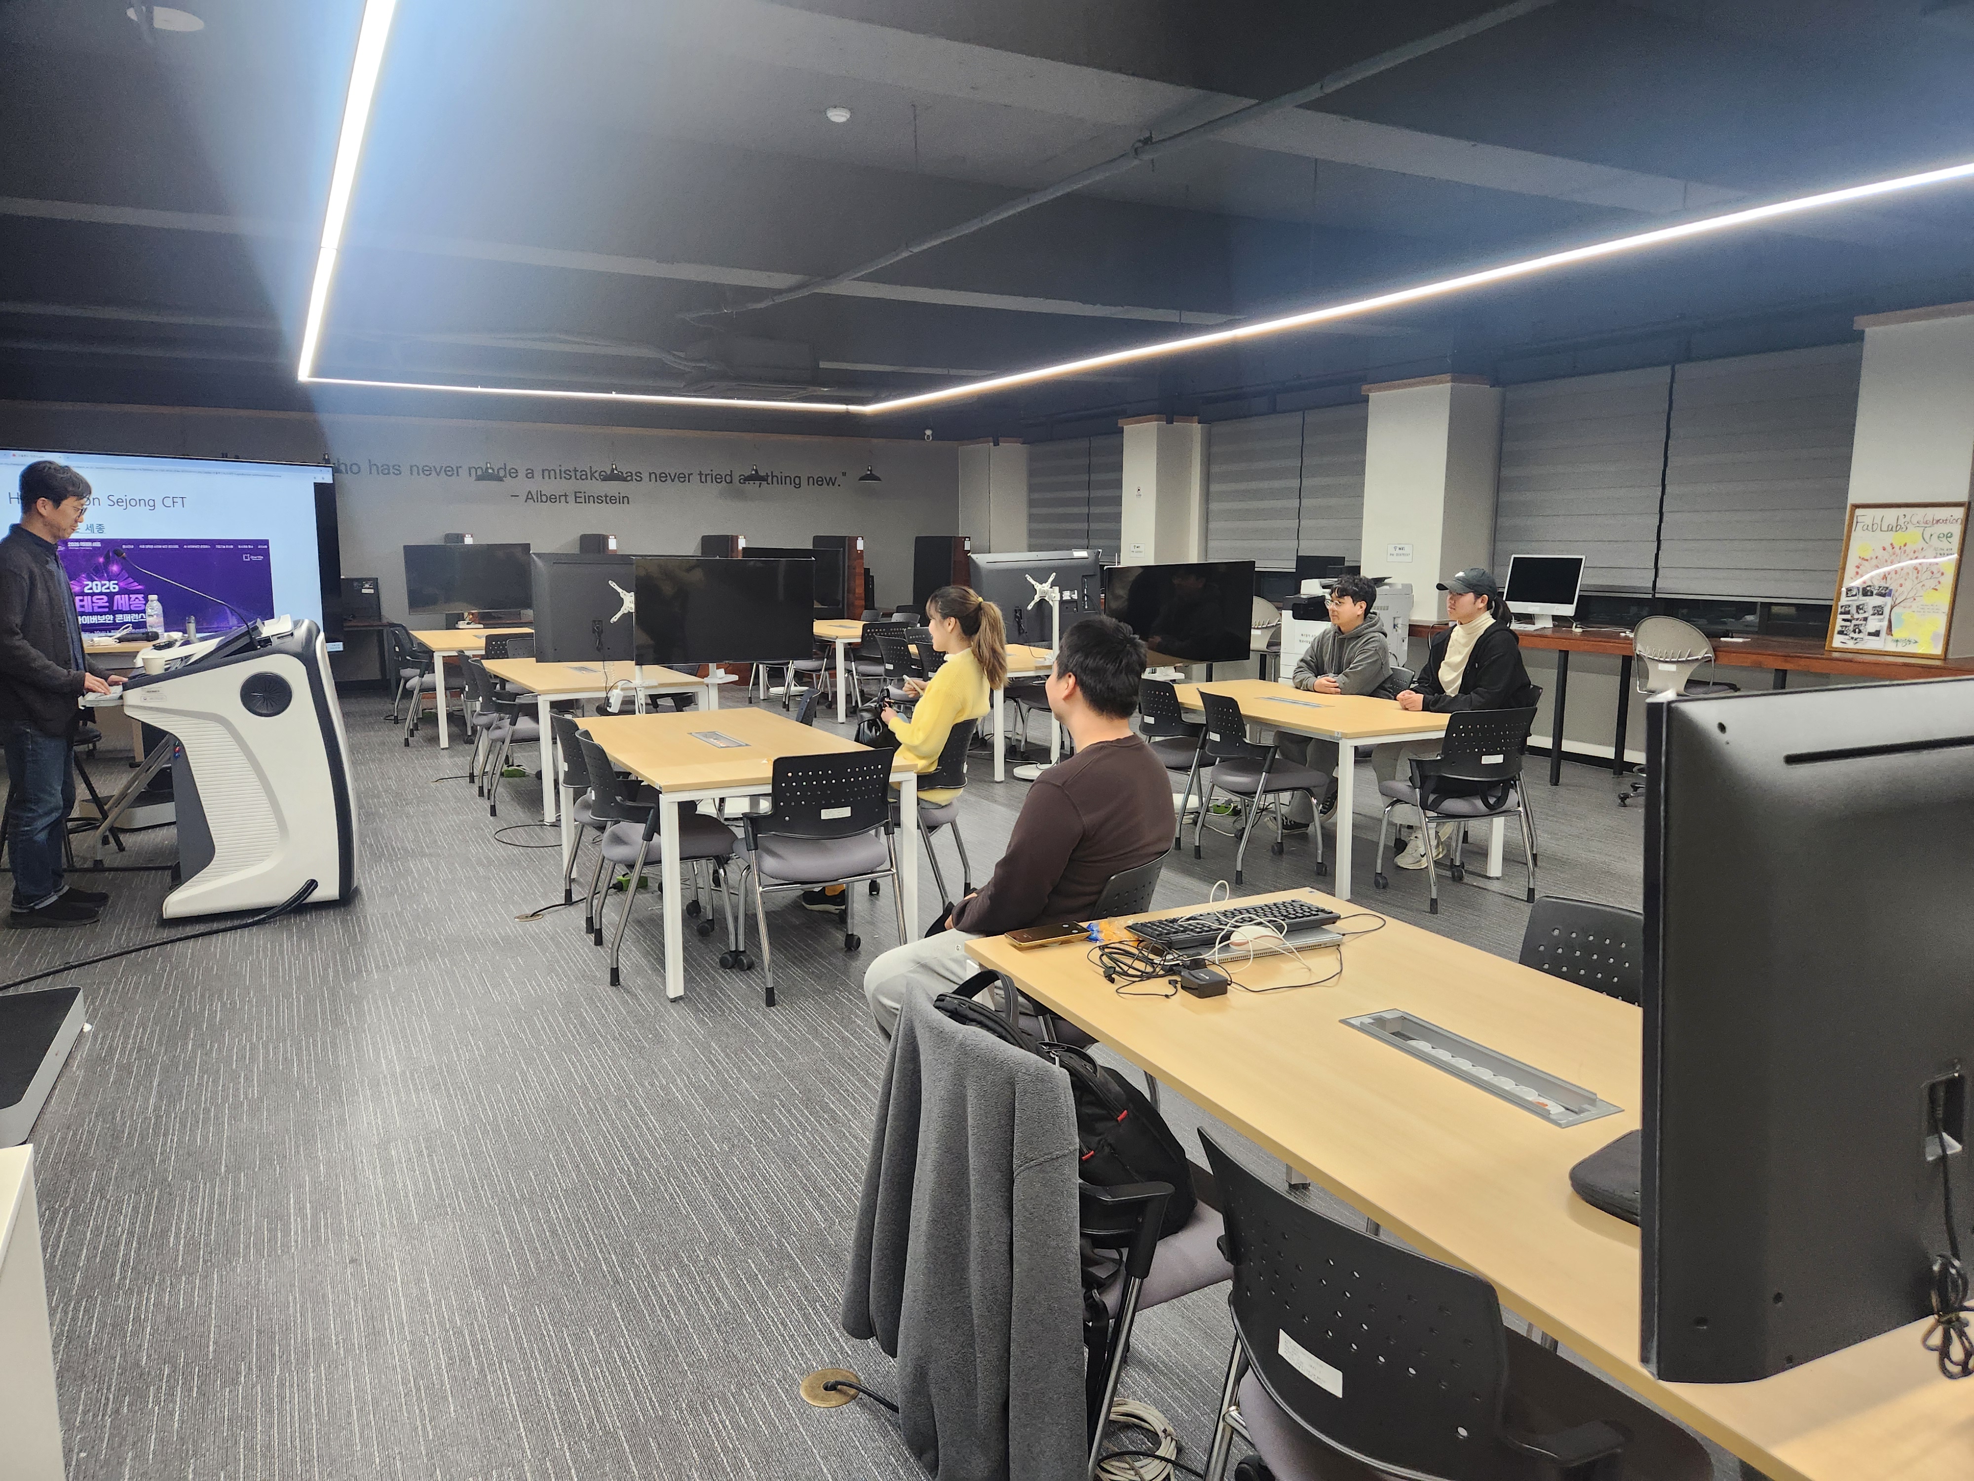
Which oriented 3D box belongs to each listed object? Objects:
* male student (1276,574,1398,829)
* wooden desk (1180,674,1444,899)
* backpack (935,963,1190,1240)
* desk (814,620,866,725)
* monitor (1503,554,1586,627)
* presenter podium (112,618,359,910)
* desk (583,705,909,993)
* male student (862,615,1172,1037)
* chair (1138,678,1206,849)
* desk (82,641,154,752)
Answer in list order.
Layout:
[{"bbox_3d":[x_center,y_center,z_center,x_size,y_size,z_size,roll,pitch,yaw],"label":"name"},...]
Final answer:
[{"bbox_3d":[1.798,-0.213,7.018,0.660,1.340,0.500,-3,10,-20],"label":"male student"},{"bbox_3d":[1.530,0.172,6.572,0.917,0.720,1.808,-4,10,-26],"label":"wooden desk"},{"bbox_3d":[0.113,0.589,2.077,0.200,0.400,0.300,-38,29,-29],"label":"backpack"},{"bbox_3d":[-1.271,-0.641,11.671,0.923,0.715,1.803,-5,10,-30],"label":"desk"},{"bbox_3d":[3.603,-0.960,8.553,0.180,0.470,0.570,-4,10,-27],"label":"monitor"},{"bbox_3d":[-3.244,0.072,5.763,0.800,1.140,0.900,-5,10,-27],"label":"presenter podium"},{"bbox_3d":[-1.089,0.355,5.357,0.917,0.720,1.808,-5,10,-28],"label":"desk"},{"bbox_3d":[0.073,0.365,3.319,0.740,1.340,0.520,4,10,25],"label":"male student"},{"bbox_3d":[1.097,0.089,6.765,0.540,0.820,0.540,-4,10,-24],"label":"chair"},{"bbox_3d":[-6.209,-0.293,9.223,1.500,0.760,0.600,-5,10,-27],"label":"desk"}]

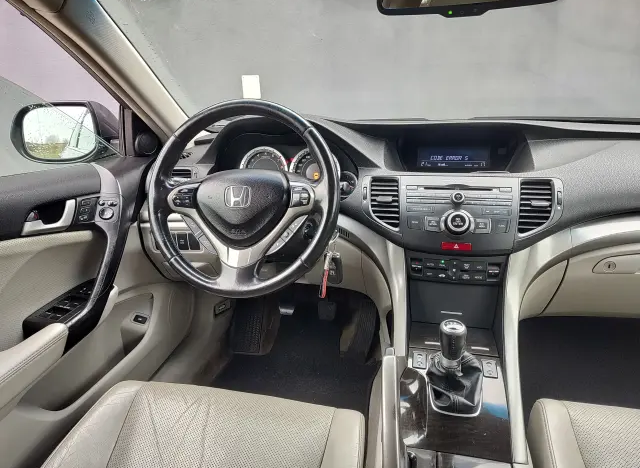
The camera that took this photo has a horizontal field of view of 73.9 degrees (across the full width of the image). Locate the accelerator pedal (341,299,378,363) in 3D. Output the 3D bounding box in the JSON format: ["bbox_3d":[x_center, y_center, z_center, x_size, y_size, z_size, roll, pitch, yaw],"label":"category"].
[{"bbox_3d":[0.130,0.312,1.360,0.068,0.185,0.040,7,-14,14],"label":"accelerator pedal"}]

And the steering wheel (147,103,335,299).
[{"bbox_3d":[-0.141,-0.065,0.823,0.373,0.373,0.095,4,-2,11],"label":"steering wheel"}]

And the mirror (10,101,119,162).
[{"bbox_3d":[-0.623,-0.252,1.045,0.215,0.145,0.110,-2,19,0],"label":"mirror"}]

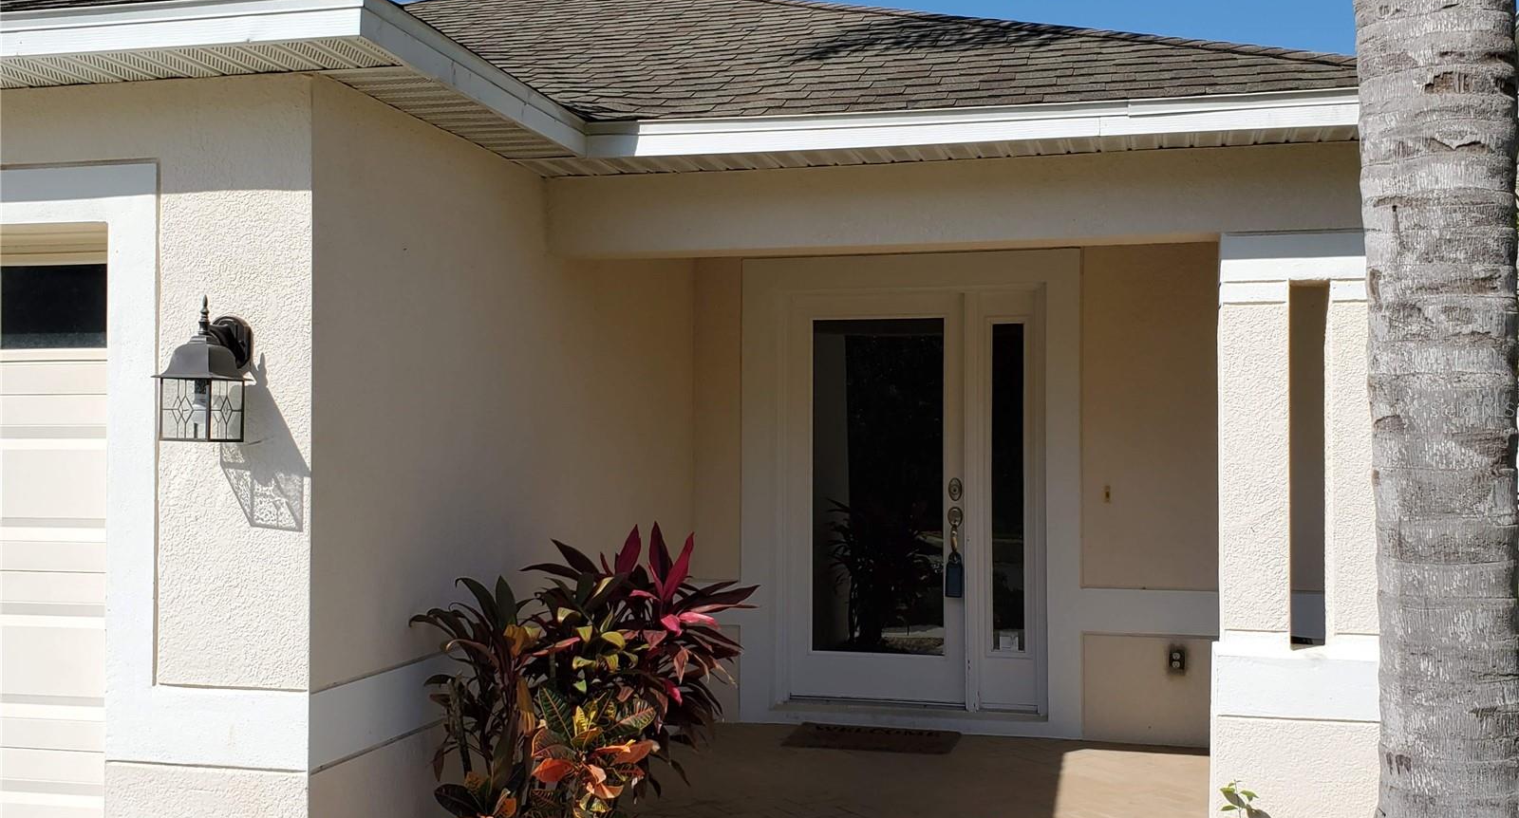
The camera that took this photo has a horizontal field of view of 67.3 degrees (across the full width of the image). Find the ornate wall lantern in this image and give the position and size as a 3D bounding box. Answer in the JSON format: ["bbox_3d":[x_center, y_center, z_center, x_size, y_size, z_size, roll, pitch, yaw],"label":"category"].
[{"bbox_3d":[-1.495,-0.106,3.118,0.180,0.395,0.226,0,-1,12],"label":"ornate wall lantern"}]

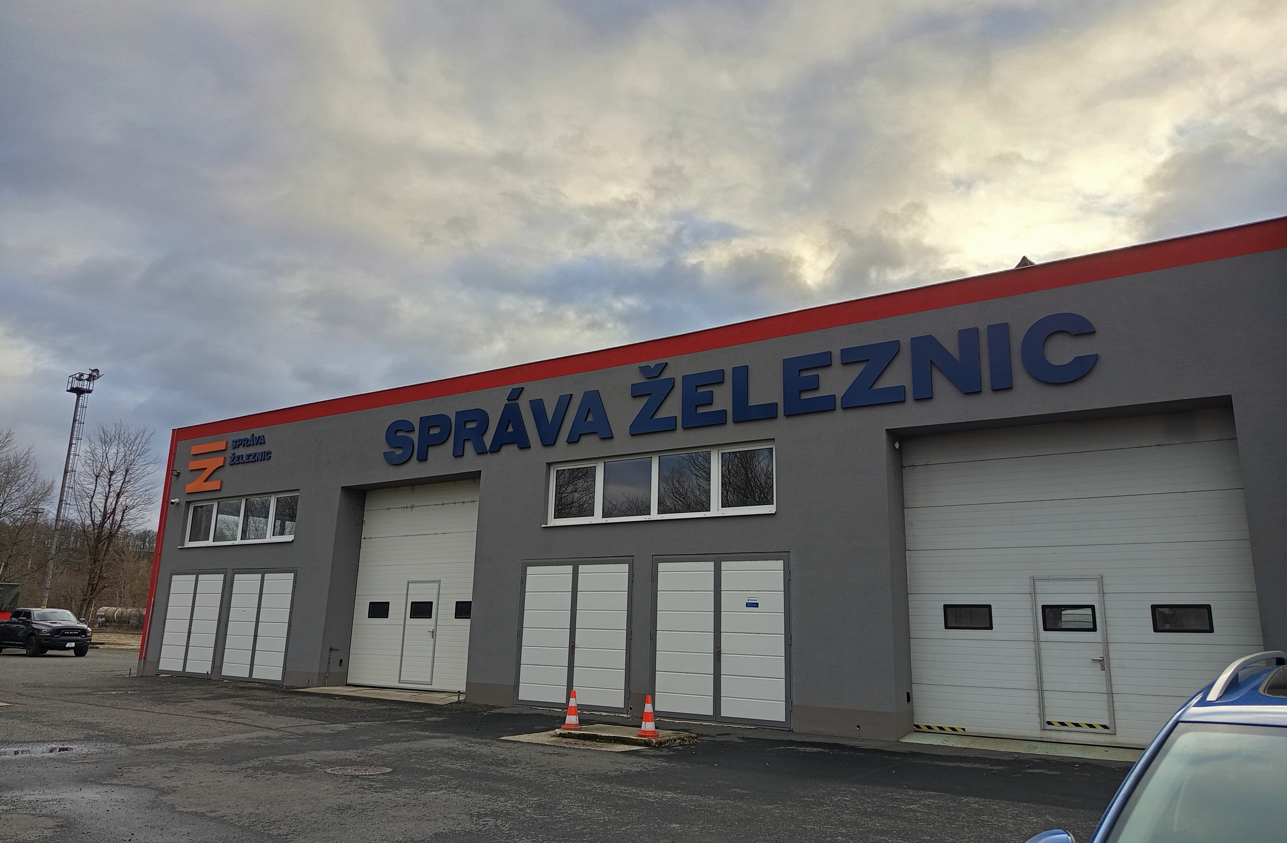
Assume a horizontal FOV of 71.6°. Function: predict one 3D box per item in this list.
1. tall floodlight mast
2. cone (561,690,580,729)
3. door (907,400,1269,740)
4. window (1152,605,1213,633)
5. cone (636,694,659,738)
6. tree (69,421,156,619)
[{"bbox_3d":[-42.075,5.729,65.007,2.400,19.880,2.000,5,-14,-16],"label":"tall floodlight mast"},{"bbox_3d":[-0.981,3.943,12.220,0.260,0.500,0.260,2,-13,-4],"label":"cone"},{"bbox_3d":[5.510,2.043,11.652,4.110,4.100,0.080,-7,-16,33],"label":"door"},{"bbox_3d":[6.544,2.397,10.833,0.620,0.330,0.050,-7,-16,33],"label":"window"},{"bbox_3d":[0.064,3.806,11.540,0.275,0.500,0.275,1,-13,1],"label":"cone"},{"bbox_3d":[-36.108,7.215,59.581,5.400,14.760,5.400,9,-15,-30],"label":"tree"}]

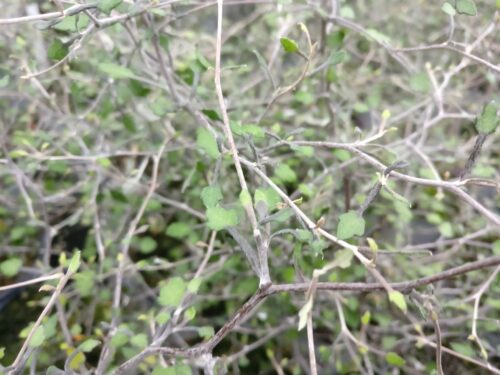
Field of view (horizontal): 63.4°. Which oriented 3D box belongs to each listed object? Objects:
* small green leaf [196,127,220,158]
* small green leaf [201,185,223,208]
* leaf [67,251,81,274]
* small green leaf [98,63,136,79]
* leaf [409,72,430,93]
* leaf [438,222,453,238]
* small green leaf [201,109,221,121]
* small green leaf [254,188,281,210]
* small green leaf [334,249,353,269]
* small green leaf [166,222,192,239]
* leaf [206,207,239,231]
[{"bbox_3d":[-0.037,-0.039,0.360,0.018,0.006,0.030,-28,75,-8],"label":"small green leaf"},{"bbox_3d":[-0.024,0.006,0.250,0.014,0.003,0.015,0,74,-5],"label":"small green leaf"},{"bbox_3d":[-0.148,0.063,0.340,0.010,0.021,0.006,29,4,34],"label":"leaf"},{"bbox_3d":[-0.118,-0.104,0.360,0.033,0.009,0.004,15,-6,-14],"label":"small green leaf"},{"bbox_3d":[0.159,-0.099,0.380,0.019,0.019,0.003,0,-2,23],"label":"leaf"},{"bbox_3d":[0.179,0.039,0.370,0.013,0.003,0.015,-11,65,24],"label":"leaf"},{"bbox_3d":[-0.037,-0.068,0.380,0.018,0.006,0.011,27,59,10],"label":"small green leaf"},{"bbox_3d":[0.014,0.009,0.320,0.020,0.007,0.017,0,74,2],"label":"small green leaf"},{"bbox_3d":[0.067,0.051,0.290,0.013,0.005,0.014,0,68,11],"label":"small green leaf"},{"bbox_3d":[-0.078,0.047,0.440,0.026,0.007,0.018,6,66,3],"label":"small green leaf"},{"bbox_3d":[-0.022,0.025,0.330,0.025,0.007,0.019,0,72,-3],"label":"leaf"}]

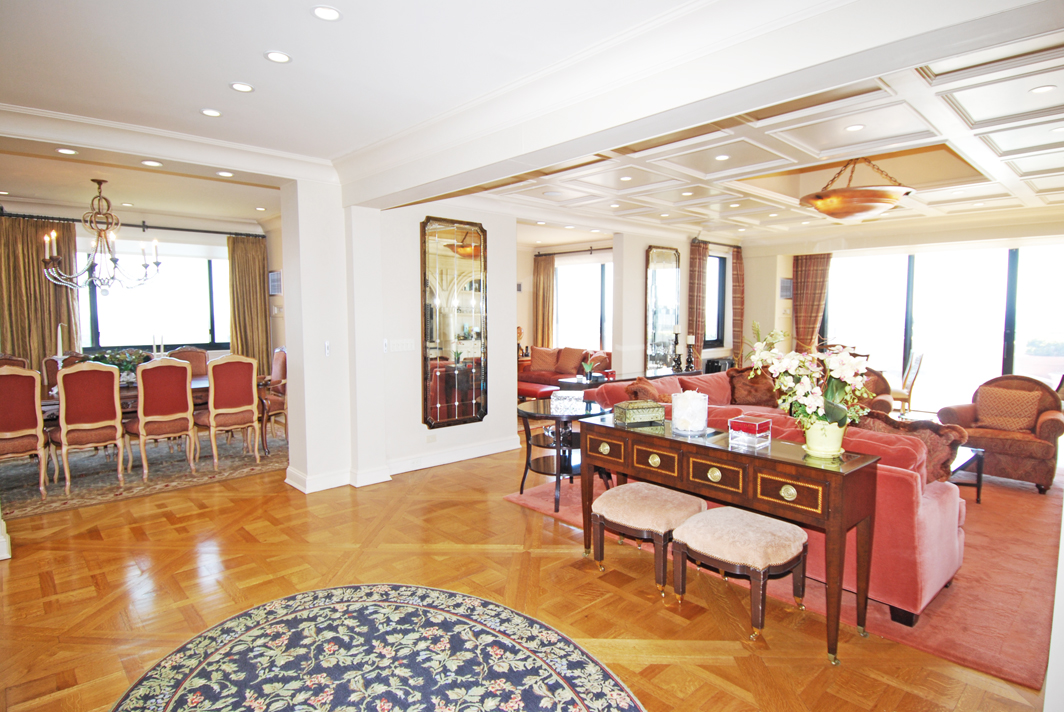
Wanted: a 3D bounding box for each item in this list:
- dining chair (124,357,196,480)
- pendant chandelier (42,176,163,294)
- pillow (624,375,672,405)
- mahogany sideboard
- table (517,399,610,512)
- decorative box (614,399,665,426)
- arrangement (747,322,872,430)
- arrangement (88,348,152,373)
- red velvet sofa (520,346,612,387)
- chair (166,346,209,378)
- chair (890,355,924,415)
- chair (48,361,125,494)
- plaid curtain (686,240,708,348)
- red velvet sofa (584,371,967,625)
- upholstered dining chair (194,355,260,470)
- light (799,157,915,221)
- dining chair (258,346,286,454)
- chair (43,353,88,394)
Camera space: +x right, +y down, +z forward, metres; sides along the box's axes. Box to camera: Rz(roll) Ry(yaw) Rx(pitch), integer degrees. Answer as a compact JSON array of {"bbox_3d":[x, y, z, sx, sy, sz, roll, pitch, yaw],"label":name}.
[{"bbox_3d":[-3.439,0.554,5.247,0.530,1.101,0.630,-4,6,-42],"label":"dining chair"},{"bbox_3d":[-3.973,-1.086,5.209,0.880,1.030,0.880,-4,7,-42],"label":"pendant chandelier"},{"bbox_3d":[1.004,0.397,4.835,0.200,0.430,0.460,3,6,27],"label":"pillow"},{"bbox_3d":[0.974,0.875,3.128,0.437,0.860,1.521,-4,6,-42],"label":"mahogany sideboard"},{"bbox_3d":[0.281,0.800,4.642,0.811,0.749,0.811,0,5,0],"label":"table"},{"bbox_3d":[0.623,0.330,3.252,0.245,0.145,0.125,-2,5,-21],"label":"decorative box"},{"bbox_3d":[1.328,0.098,2.690,0.460,0.540,0.530,-4,7,-42],"label":"arrangement"},{"bbox_3d":[-3.919,0.110,5.363,0.560,0.320,0.420,-4,7,-42],"label":"arrangement"},{"bbox_3d":[0.636,0.359,9.419,0.920,0.842,2.200,-4,6,-42],"label":"red velvet sofa"},{"bbox_3d":[-3.776,0.465,6.285,0.530,1.100,0.630,-4,6,-42],"label":"chair"},{"bbox_3d":[4.899,0.450,7.611,0.570,0.980,0.470,2,5,21],"label":"chair"},{"bbox_3d":[-3.844,0.583,4.881,0.530,1.101,0.630,-4,6,-42],"label":"chair"},{"bbox_3d":[2.479,-0.404,8.460,0.499,2.527,0.150,-4,6,-42],"label":"plaid curtain"},{"bbox_3d":[1.897,0.675,4.414,2.750,0.900,2.650,-4,7,-42],"label":"red velvet sofa"},{"bbox_3d":[-2.941,0.506,5.439,0.520,1.050,0.580,-4,7,-42],"label":"upholstered dining chair"},{"bbox_3d":[2.798,-1.451,4.865,0.850,0.530,0.850,-4,7,-42],"label":"light"},{"bbox_3d":[-3.085,0.456,6.299,0.650,1.123,0.640,-4,6,-42],"label":"dining chair"},{"bbox_3d":[-4.582,0.494,5.617,0.520,1.040,0.580,-4,7,-42],"label":"chair"}]

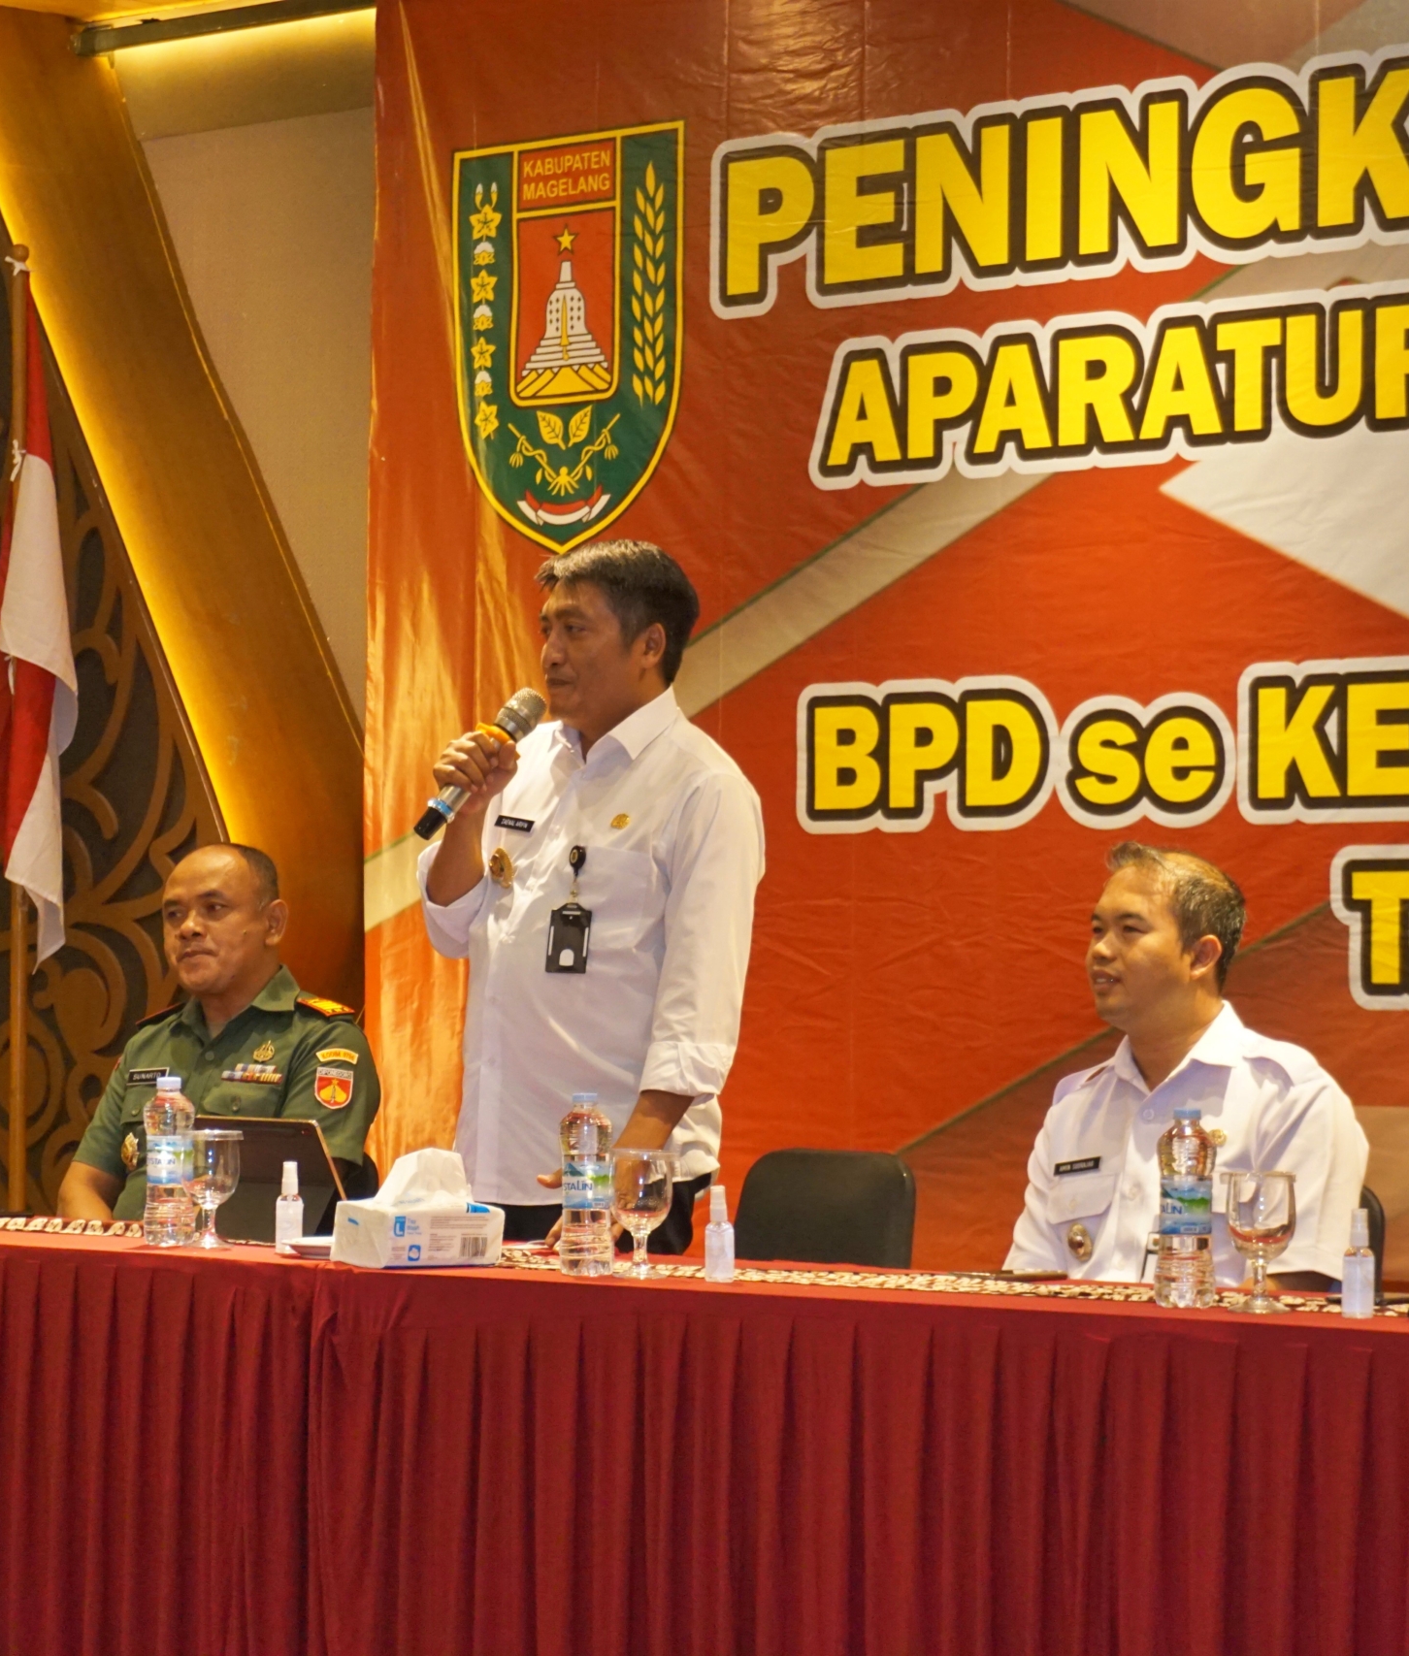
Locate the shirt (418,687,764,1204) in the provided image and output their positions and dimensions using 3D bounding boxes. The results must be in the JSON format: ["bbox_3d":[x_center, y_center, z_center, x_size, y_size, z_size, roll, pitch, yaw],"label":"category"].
[{"bbox_3d":[-0.160,0.163,7.180,0.340,0.710,0.540,2,-3,-43],"label":"shirt"}]

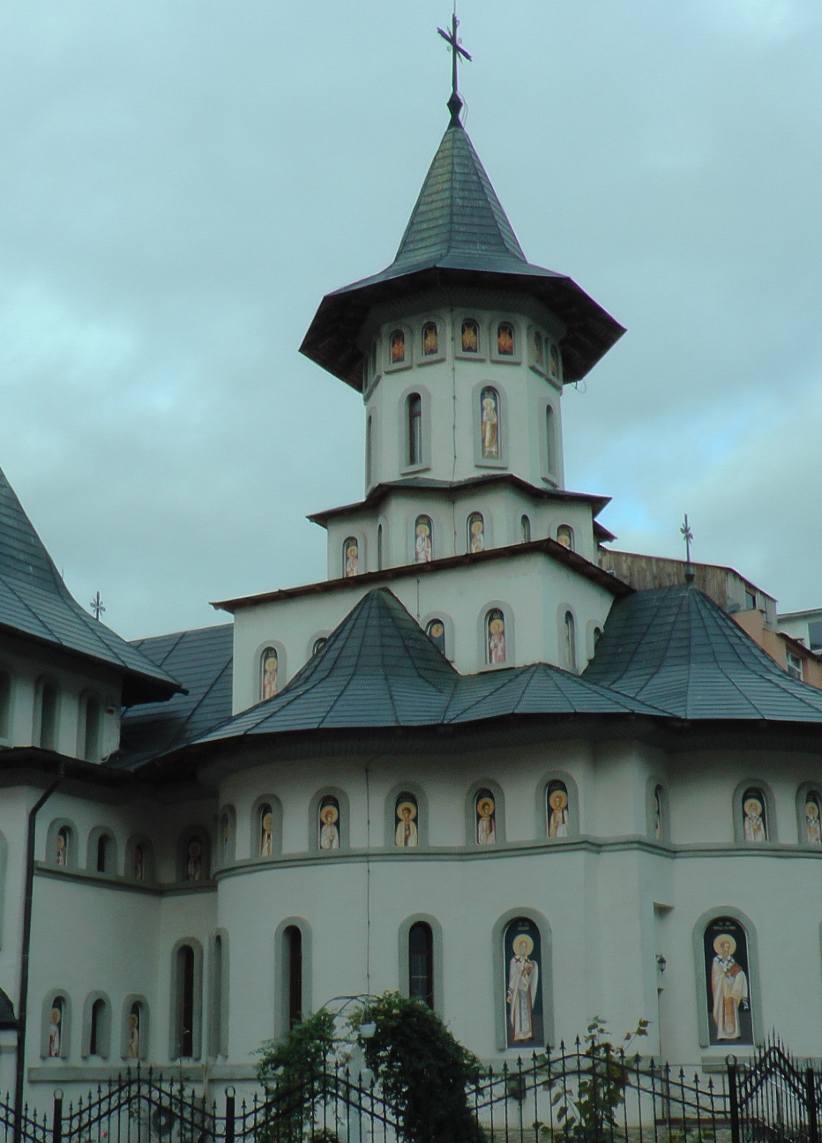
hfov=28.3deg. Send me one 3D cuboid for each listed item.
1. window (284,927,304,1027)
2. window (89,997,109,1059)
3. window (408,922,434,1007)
[{"bbox_3d":[-1.831,6.666,26.049,0.363,1.990,0.200,-12,-21,30],"label":"window"},{"bbox_3d":[-6.055,8.716,31.142,0.217,1.084,0.473,-11,-20,28],"label":"window"},{"bbox_3d":[0.168,7.177,28.329,0.463,2.118,0.217,2,-18,-8],"label":"window"}]

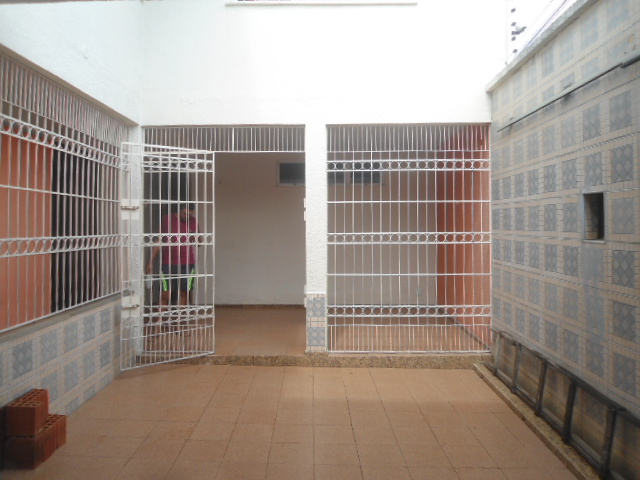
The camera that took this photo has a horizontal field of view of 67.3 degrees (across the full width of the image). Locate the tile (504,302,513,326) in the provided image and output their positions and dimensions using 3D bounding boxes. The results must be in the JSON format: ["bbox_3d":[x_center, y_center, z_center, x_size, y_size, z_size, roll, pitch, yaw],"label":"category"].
[{"bbox_3d":[1.817,0.715,4.640,0.010,0.203,0.203,0,1,1],"label":"tile"}]

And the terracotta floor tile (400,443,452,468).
[{"bbox_3d":[0.713,1.472,3.266,0.298,0.010,0.298,2,2,-1],"label":"terracotta floor tile"}]

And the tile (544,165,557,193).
[{"bbox_3d":[1.863,-0.497,3.885,0.010,0.213,0.213,0,2,1],"label":"tile"}]

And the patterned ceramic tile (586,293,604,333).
[{"bbox_3d":[1.791,0.470,3.117,0.012,0.207,0.213,0,2,1],"label":"patterned ceramic tile"}]

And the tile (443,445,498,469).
[{"bbox_3d":[1.020,1.482,3.281,0.300,0.010,0.300,0,2,-1],"label":"tile"}]

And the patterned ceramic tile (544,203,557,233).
[{"bbox_3d":[1.828,-0.168,3.795,0.012,0.207,0.210,-1,2,1],"label":"patterned ceramic tile"}]

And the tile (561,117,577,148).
[{"bbox_3d":[1.825,-0.786,3.517,0.010,0.207,0.207,0,1,1],"label":"tile"}]

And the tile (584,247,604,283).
[{"bbox_3d":[1.808,0.162,3.169,0.010,0.205,0.205,0,2,1],"label":"tile"}]

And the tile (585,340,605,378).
[{"bbox_3d":[1.825,0.792,3.185,0.010,0.207,0.207,0,1,1],"label":"tile"}]

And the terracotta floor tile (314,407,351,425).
[{"bbox_3d":[0.107,1.444,3.894,0.300,0.012,0.300,1,2,-1],"label":"terracotta floor tile"}]

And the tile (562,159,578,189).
[{"bbox_3d":[1.826,-0.484,3.502,0.010,0.207,0.207,0,1,1],"label":"tile"}]

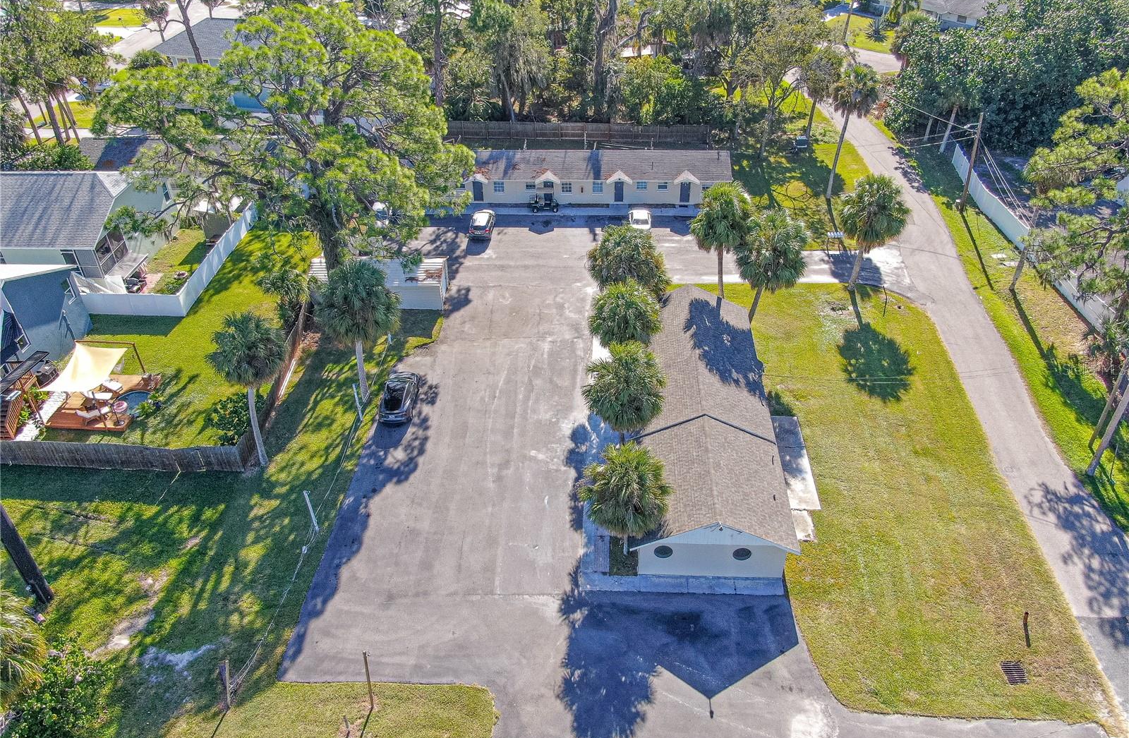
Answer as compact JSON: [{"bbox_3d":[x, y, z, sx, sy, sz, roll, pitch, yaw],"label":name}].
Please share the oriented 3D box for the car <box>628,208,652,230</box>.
[{"bbox_3d":[6.513,-12.855,72.904,1.830,1.450,4.750,1,35,4],"label":"car"}]

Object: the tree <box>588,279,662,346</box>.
[{"bbox_3d":[3.728,-2.553,53.469,4.600,6.700,4.600,-2,35,0],"label":"tree"}]

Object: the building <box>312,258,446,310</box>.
[{"bbox_3d":[-13.938,-6.336,63.386,10.100,2.500,3.800,1,35,4],"label":"building"}]

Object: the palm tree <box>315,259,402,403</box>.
[{"bbox_3d":[-11.852,-1.943,50.704,4.925,9.700,4.925,1,36,3],"label":"palm tree"}]

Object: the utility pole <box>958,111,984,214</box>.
[{"bbox_3d":[33.281,-16.813,70.260,1.700,8.750,0.450,-15,39,-17],"label":"utility pole"}]

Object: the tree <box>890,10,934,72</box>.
[{"bbox_3d":[41.504,-39.157,102.105,4.813,7.800,4.813,1,36,3],"label":"tree"}]

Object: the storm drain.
[{"bbox_3d":[19.619,13.211,36.925,0.860,0.100,1.080,-1,36,1],"label":"storm drain"}]

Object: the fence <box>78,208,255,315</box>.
[{"bbox_3d":[-31.217,-9.155,68.054,7.800,1.800,15.300,1,37,3],"label":"fence"}]

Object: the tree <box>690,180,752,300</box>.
[{"bbox_3d":[10.523,-8.027,58.212,4.400,10.000,4.400,-2,35,0],"label":"tree"}]

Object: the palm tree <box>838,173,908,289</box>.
[{"bbox_3d":[21.831,-9.661,61.075,5.100,8.900,5.100,-2,35,0],"label":"palm tree"}]

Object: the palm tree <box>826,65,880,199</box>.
[{"bbox_3d":[24.663,-20.463,73.686,4.170,11.400,4.170,1,36,3],"label":"palm tree"}]

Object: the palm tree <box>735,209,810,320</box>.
[{"bbox_3d":[13.433,-5.979,55.915,4.900,9.100,4.900,-2,35,0],"label":"palm tree"}]

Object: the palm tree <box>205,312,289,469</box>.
[{"bbox_3d":[-16.632,1.397,46.326,4.300,10.400,4.300,1,37,3],"label":"palm tree"}]

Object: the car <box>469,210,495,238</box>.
[{"bbox_3d":[-6.793,-12.505,71.823,1.840,1.600,4.400,2,37,5],"label":"car"}]

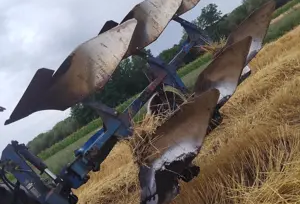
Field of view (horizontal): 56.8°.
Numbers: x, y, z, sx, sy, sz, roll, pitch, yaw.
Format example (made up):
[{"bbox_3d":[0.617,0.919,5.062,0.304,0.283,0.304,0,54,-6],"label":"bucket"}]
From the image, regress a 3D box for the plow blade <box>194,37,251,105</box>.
[{"bbox_3d":[0.661,-0.081,2.916,1.378,0.408,0.298,-60,-2,4],"label":"plow blade"}]

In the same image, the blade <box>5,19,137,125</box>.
[{"bbox_3d":[-0.670,-0.194,2.382,1.438,0.403,0.298,-37,0,5],"label":"blade"}]

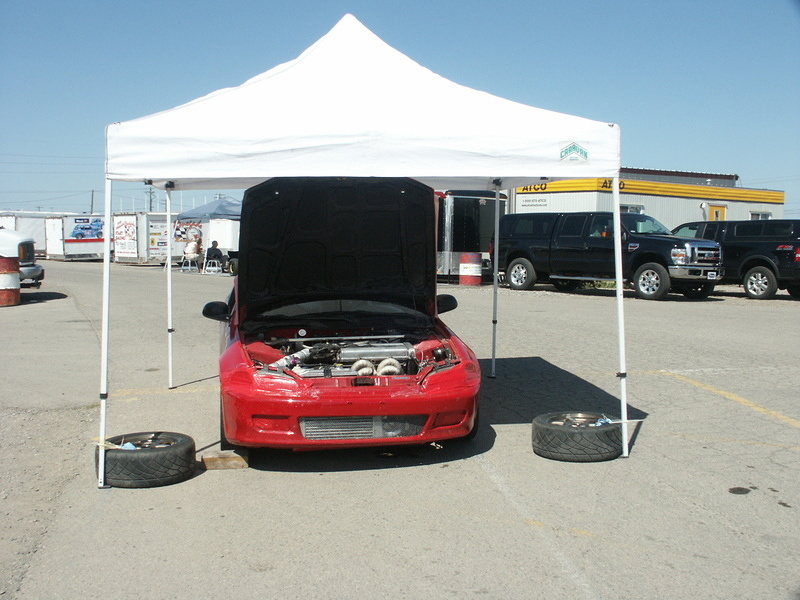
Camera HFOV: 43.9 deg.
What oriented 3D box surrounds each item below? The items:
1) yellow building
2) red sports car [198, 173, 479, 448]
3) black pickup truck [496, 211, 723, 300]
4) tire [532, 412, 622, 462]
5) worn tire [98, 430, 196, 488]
[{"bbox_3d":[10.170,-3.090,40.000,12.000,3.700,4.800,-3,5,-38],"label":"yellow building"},{"bbox_3d":[-0.517,-0.017,7.837,1.730,1.800,4.200,-1,4,-8],"label":"red sports car"},{"bbox_3d":[5.050,-1.180,25.000,2.060,1.980,6.270,-4,6,-41],"label":"black pickup truck"},{"bbox_3d":[1.140,0.875,6.390,0.580,0.210,0.580,0,4,0],"label":"tire"},{"bbox_3d":[-1.497,0.939,5.885,0.580,0.210,0.580,0,4,0],"label":"worn tire"}]

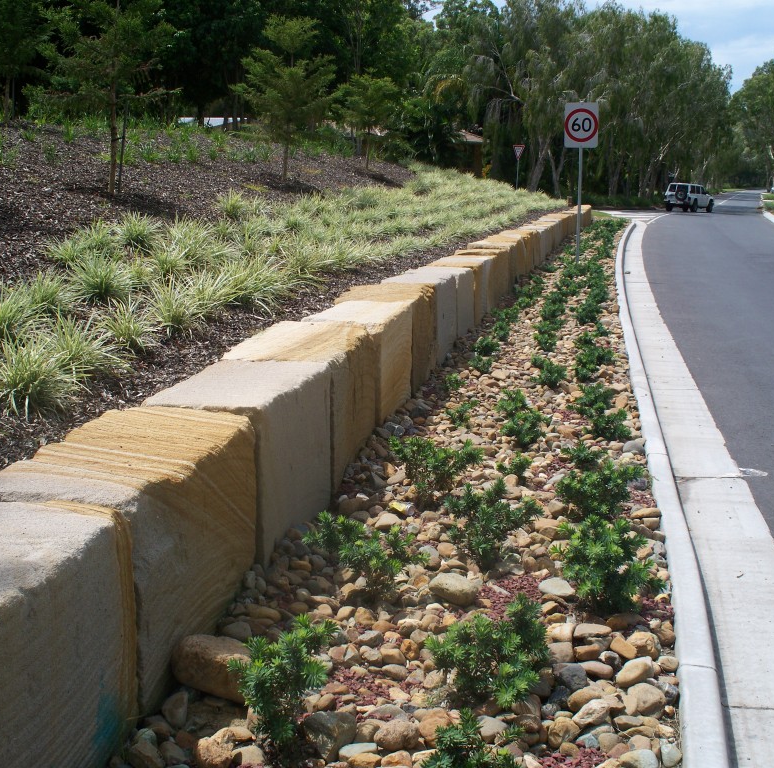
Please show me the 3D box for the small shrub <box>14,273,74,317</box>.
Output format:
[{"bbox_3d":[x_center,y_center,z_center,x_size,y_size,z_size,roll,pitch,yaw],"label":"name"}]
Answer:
[{"bbox_3d":[-1.787,-0.513,5.539,0.330,0.230,0.320,0,10,0],"label":"small shrub"}]

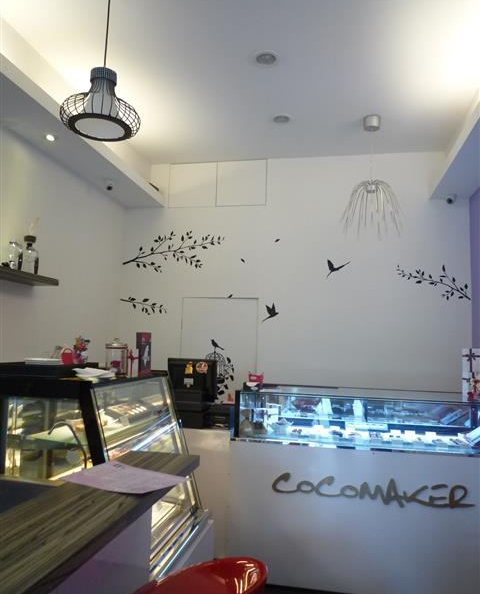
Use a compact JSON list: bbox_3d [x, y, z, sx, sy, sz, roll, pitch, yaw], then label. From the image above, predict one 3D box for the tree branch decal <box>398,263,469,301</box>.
[{"bbox_3d":[1.993,-0.153,4.762,0.727,0.394,0.020,1,-6,10],"label":"tree branch decal"}]

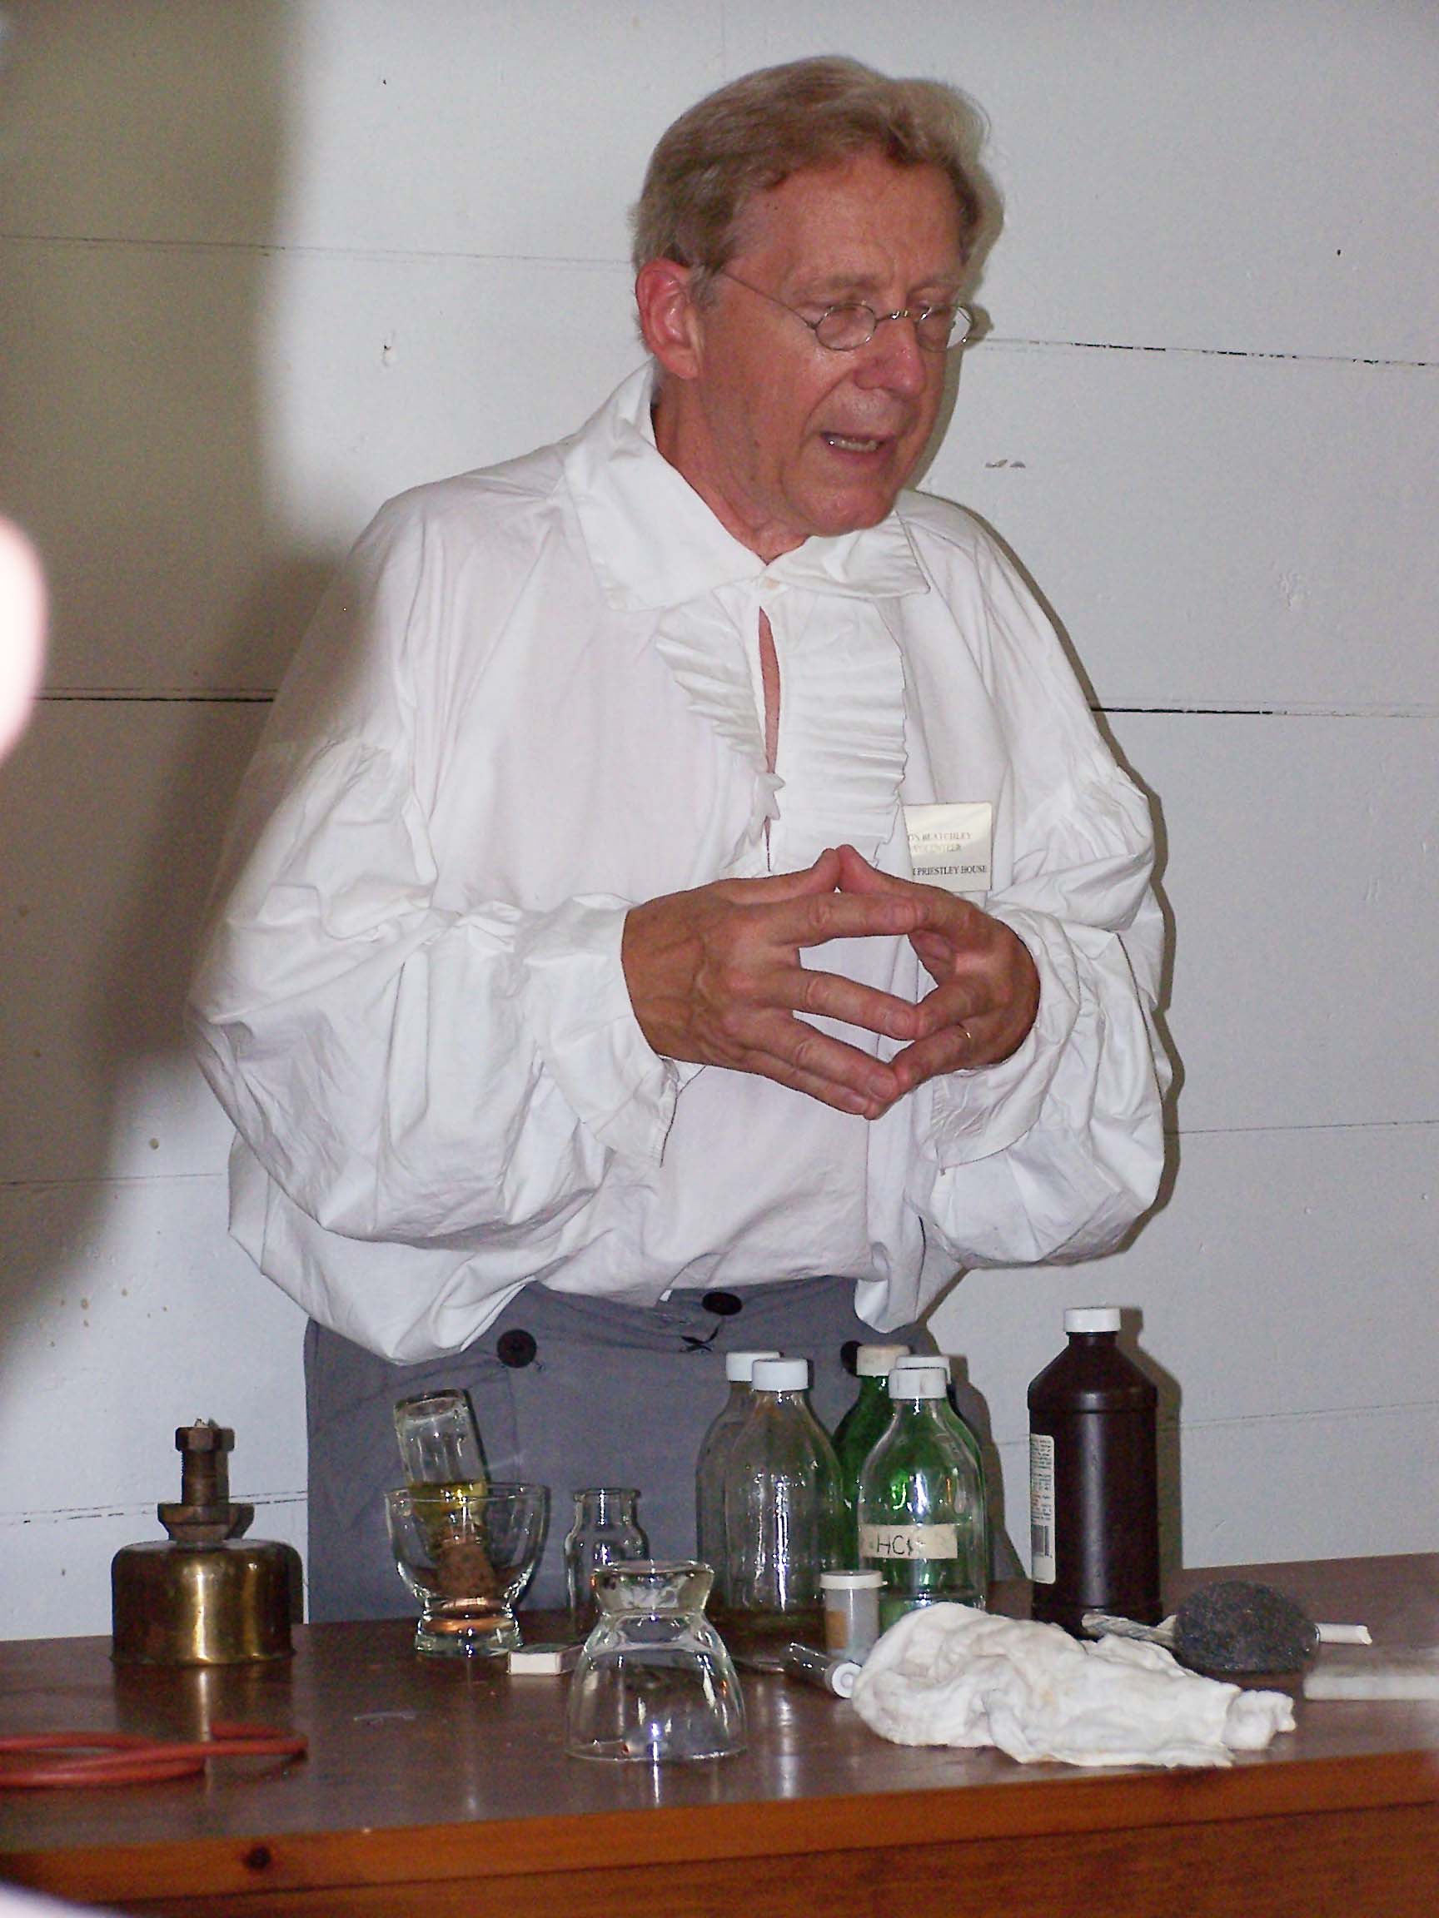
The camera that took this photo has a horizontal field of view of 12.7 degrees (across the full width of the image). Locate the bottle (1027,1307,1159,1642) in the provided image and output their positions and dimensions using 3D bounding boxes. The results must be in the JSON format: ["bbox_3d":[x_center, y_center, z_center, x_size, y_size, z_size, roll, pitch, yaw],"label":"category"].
[{"bbox_3d":[0.199,0.270,3.428,0.070,0.173,0.070,-1,1,0],"label":"bottle"}]

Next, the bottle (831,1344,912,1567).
[{"bbox_3d":[0.091,0.284,3.543,0.067,0.142,0.067,-1,1,0],"label":"bottle"}]

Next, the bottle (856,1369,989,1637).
[{"bbox_3d":[0.106,0.287,3.408,0.068,0.142,0.068,-1,1,0],"label":"bottle"}]

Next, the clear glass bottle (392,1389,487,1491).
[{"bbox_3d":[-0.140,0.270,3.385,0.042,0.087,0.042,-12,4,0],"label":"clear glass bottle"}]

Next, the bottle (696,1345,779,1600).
[{"bbox_3d":[0.020,0.285,3.553,0.067,0.141,0.067,-1,1,0],"label":"bottle"}]

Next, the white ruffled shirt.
[{"bbox_3d":[-0.024,-0.053,3.700,0.540,0.570,0.380,-1,1,-23],"label":"white ruffled shirt"}]

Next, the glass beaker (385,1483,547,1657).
[{"bbox_3d":[-0.132,0.320,3.389,0.085,0.083,0.085,-1,1,0],"label":"glass beaker"}]

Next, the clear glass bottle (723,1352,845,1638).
[{"bbox_3d":[0.034,0.286,3.488,0.067,0.142,0.067,-1,1,0],"label":"clear glass bottle"}]

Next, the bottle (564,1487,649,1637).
[{"bbox_3d":[-0.060,0.322,3.459,0.045,0.074,0.045,-1,1,0],"label":"bottle"}]

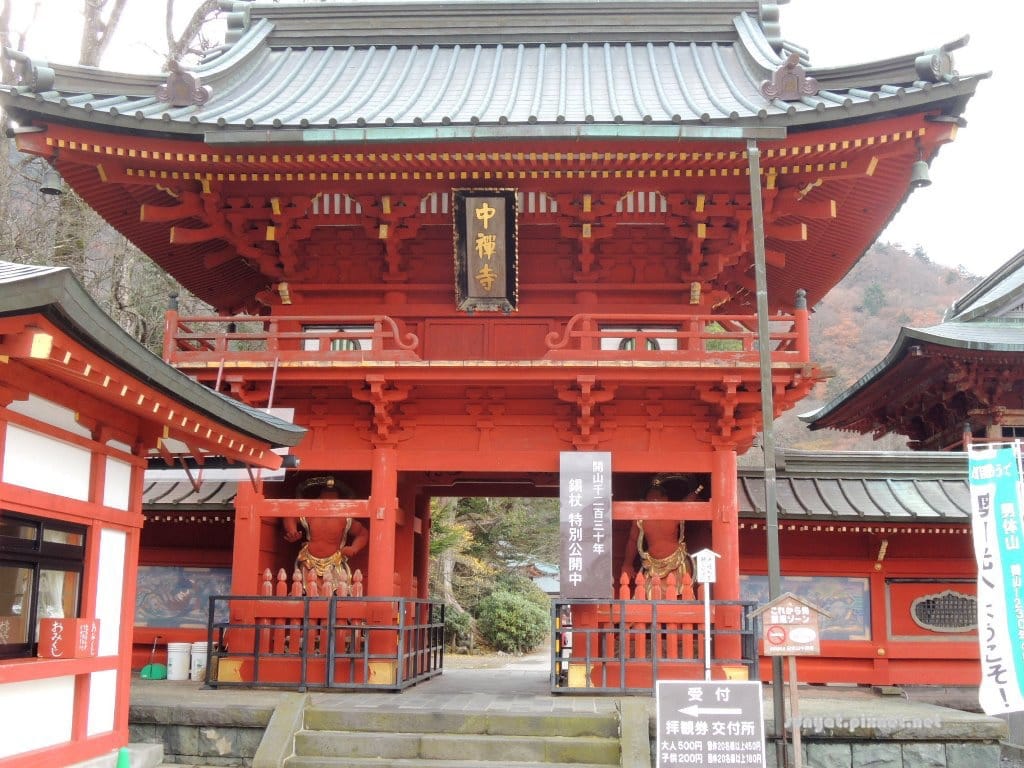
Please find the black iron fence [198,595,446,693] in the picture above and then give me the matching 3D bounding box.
[{"bbox_3d":[-2.271,3.364,15.559,2.340,1.058,4.095,0,-11,3],"label":"black iron fence"}]

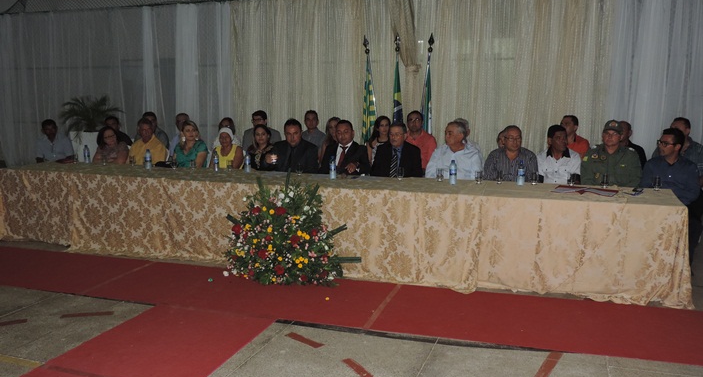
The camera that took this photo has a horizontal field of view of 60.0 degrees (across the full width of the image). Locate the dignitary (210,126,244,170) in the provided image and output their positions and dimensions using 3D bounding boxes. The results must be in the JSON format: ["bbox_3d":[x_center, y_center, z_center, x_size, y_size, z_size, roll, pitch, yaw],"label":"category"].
[{"bbox_3d":[-1.423,-0.075,6.576,0.470,1.200,0.740,2,9,14],"label":"dignitary"}]

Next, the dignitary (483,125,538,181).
[{"bbox_3d":[1.444,0.059,5.598,0.520,1.246,0.760,3,10,17],"label":"dignitary"}]

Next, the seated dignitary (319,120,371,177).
[{"bbox_3d":[-0.115,-0.026,6.151,0.530,1.300,0.760,3,9,15],"label":"seated dignitary"}]

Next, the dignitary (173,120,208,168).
[{"bbox_3d":[-1.866,-0.118,6.718,0.480,1.239,0.740,3,10,18],"label":"dignitary"}]

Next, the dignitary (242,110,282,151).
[{"bbox_3d":[-1.172,-0.278,7.440,0.520,1.325,0.760,2,9,15],"label":"dignitary"}]

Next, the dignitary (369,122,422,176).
[{"bbox_3d":[0.412,0.011,6.007,0.530,1.280,0.760,3,9,15],"label":"dignitary"}]

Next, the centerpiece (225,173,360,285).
[{"bbox_3d":[-0.483,0.323,5.132,1.120,0.910,0.440,3,9,15],"label":"centerpiece"}]

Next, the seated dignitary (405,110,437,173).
[{"bbox_3d":[0.676,-0.143,6.728,0.490,1.370,0.760,3,9,15],"label":"seated dignitary"}]

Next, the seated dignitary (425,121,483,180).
[{"bbox_3d":[0.914,0.018,5.759,0.550,1.275,0.780,3,10,20],"label":"seated dignitary"}]

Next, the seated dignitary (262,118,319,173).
[{"bbox_3d":[-0.657,-0.063,6.246,0.560,1.281,0.800,2,9,12],"label":"seated dignitary"}]

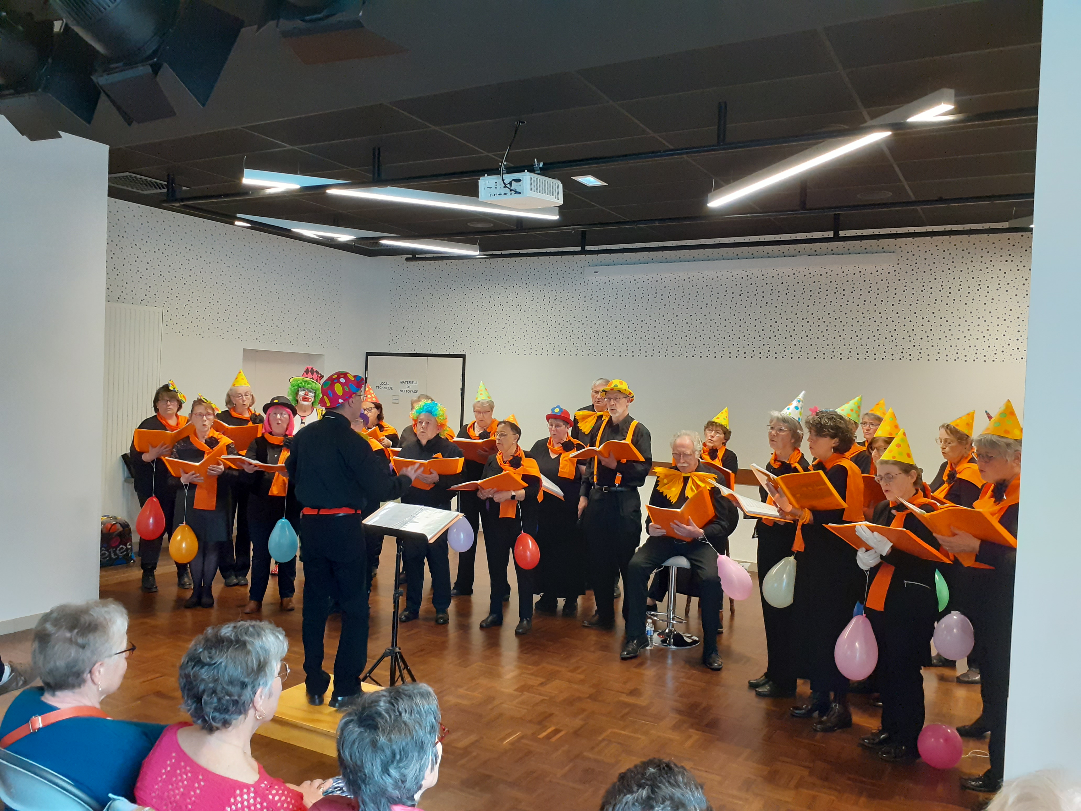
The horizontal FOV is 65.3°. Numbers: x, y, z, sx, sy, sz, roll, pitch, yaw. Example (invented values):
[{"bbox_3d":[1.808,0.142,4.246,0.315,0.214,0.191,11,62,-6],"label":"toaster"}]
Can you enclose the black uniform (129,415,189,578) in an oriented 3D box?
[{"bbox_3d":[-3.110,0.741,6.878,0.500,1.310,0.400,1,2,-25],"label":"black uniform"}]

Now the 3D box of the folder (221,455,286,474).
[{"bbox_3d":[-2.086,0.457,6.240,0.480,0.050,0.310,5,-18,5],"label":"folder"}]

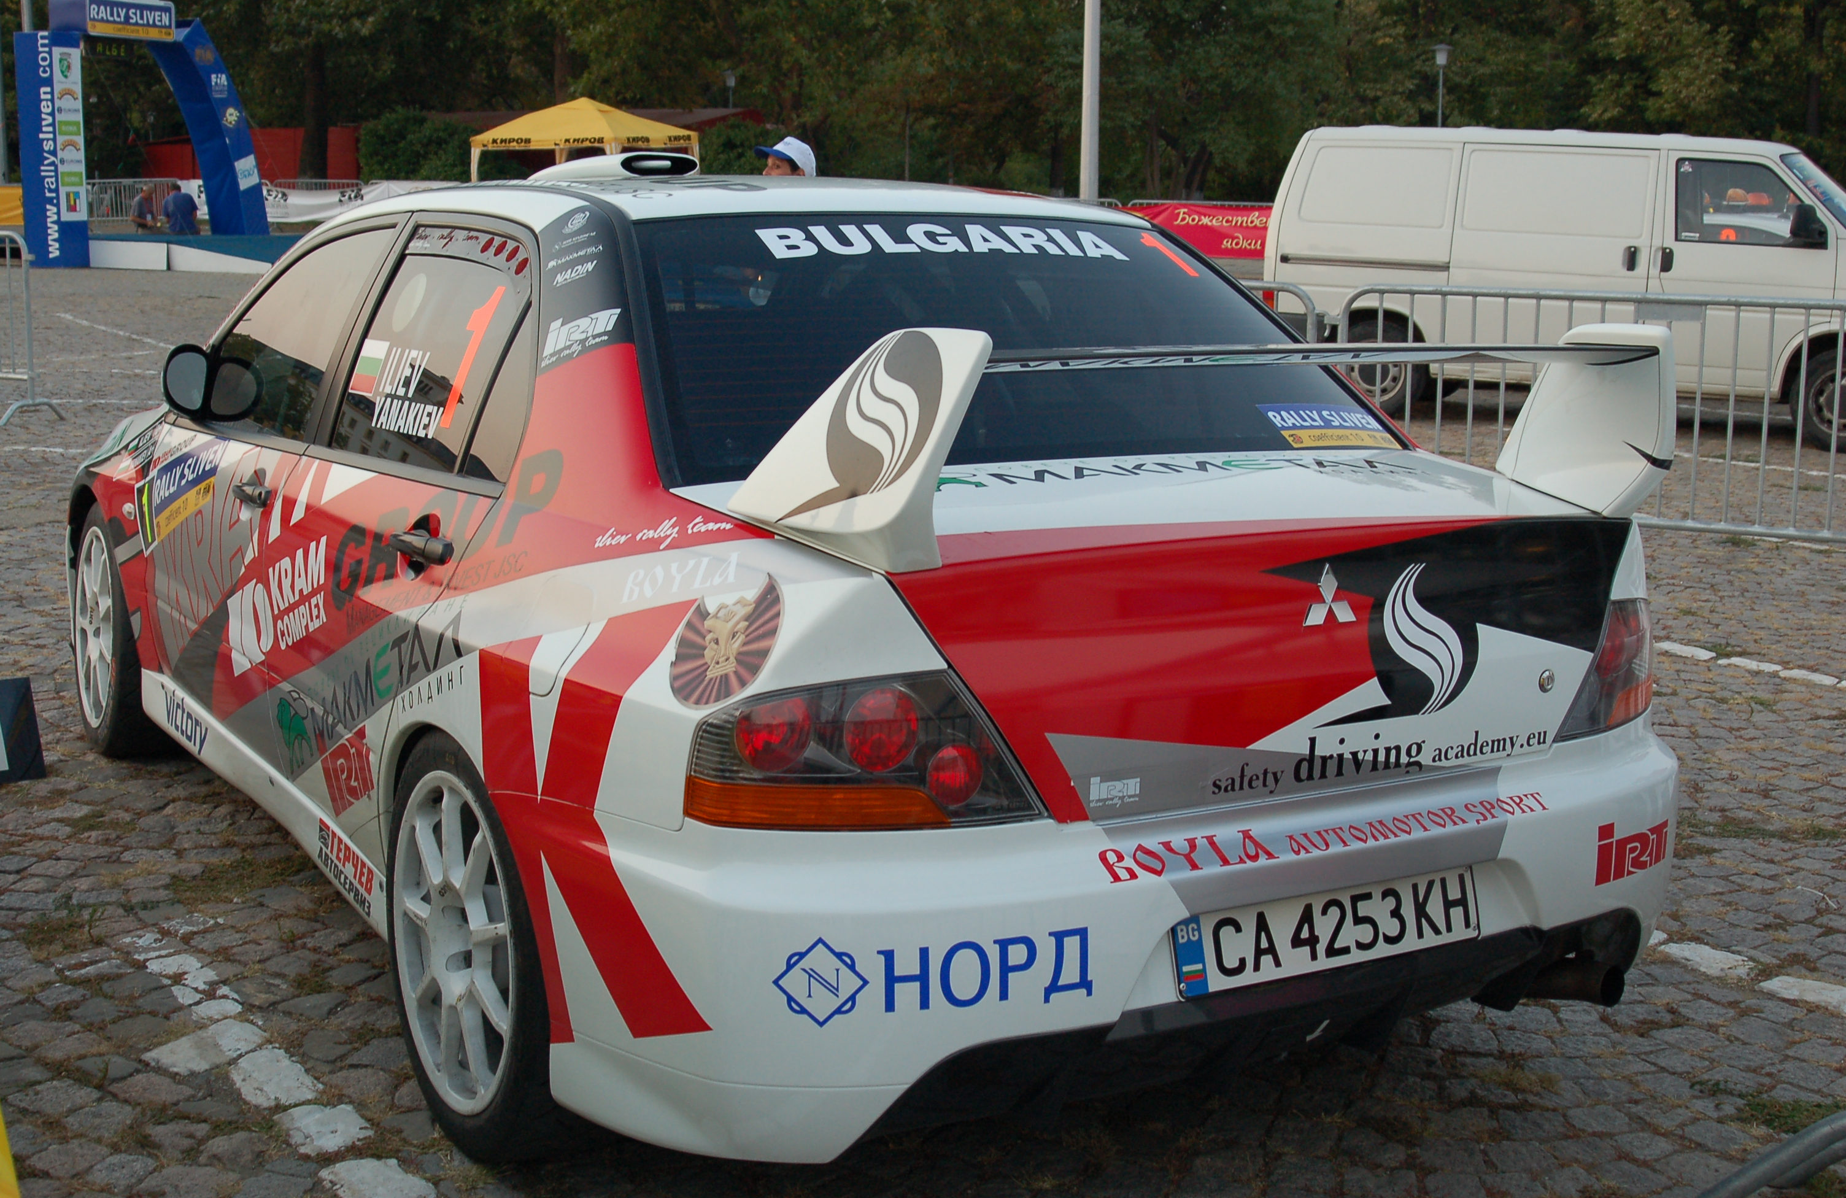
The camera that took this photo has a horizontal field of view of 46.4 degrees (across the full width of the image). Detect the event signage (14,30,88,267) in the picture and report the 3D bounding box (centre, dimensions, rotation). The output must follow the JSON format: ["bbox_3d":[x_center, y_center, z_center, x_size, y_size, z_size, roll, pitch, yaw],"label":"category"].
[{"bbox_3d":[-13.953,-7.154,34.467,0.950,3.700,0.550,9,13,37],"label":"event signage"}]

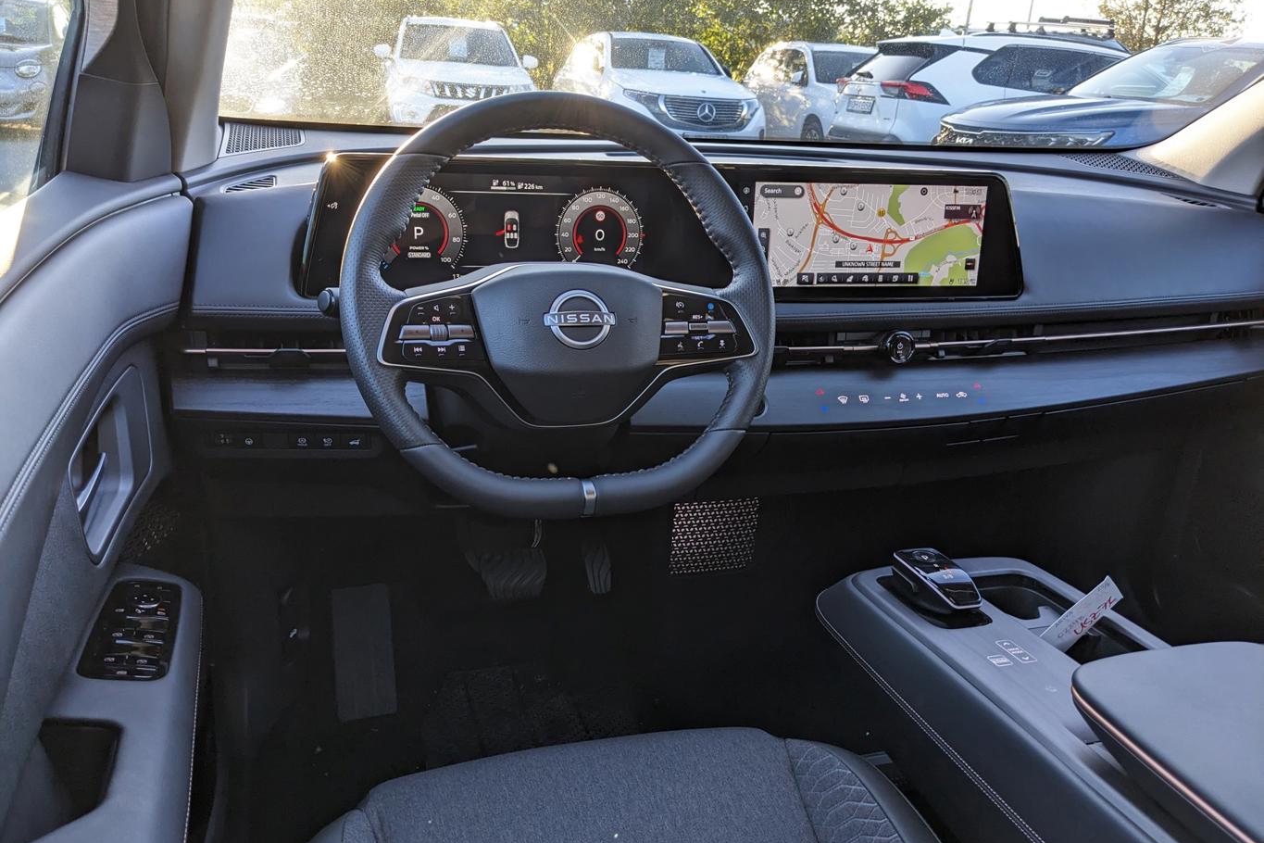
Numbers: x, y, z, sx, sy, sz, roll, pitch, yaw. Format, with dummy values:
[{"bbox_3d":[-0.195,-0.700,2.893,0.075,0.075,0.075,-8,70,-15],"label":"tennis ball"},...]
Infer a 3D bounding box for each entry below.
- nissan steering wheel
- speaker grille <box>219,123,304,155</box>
[{"bbox_3d":[-0.058,-0.098,0.845,0.372,0.359,0.090,-4,-4,-18],"label":"nissan steering wheel"},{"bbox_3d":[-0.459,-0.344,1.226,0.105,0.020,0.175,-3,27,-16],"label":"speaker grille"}]

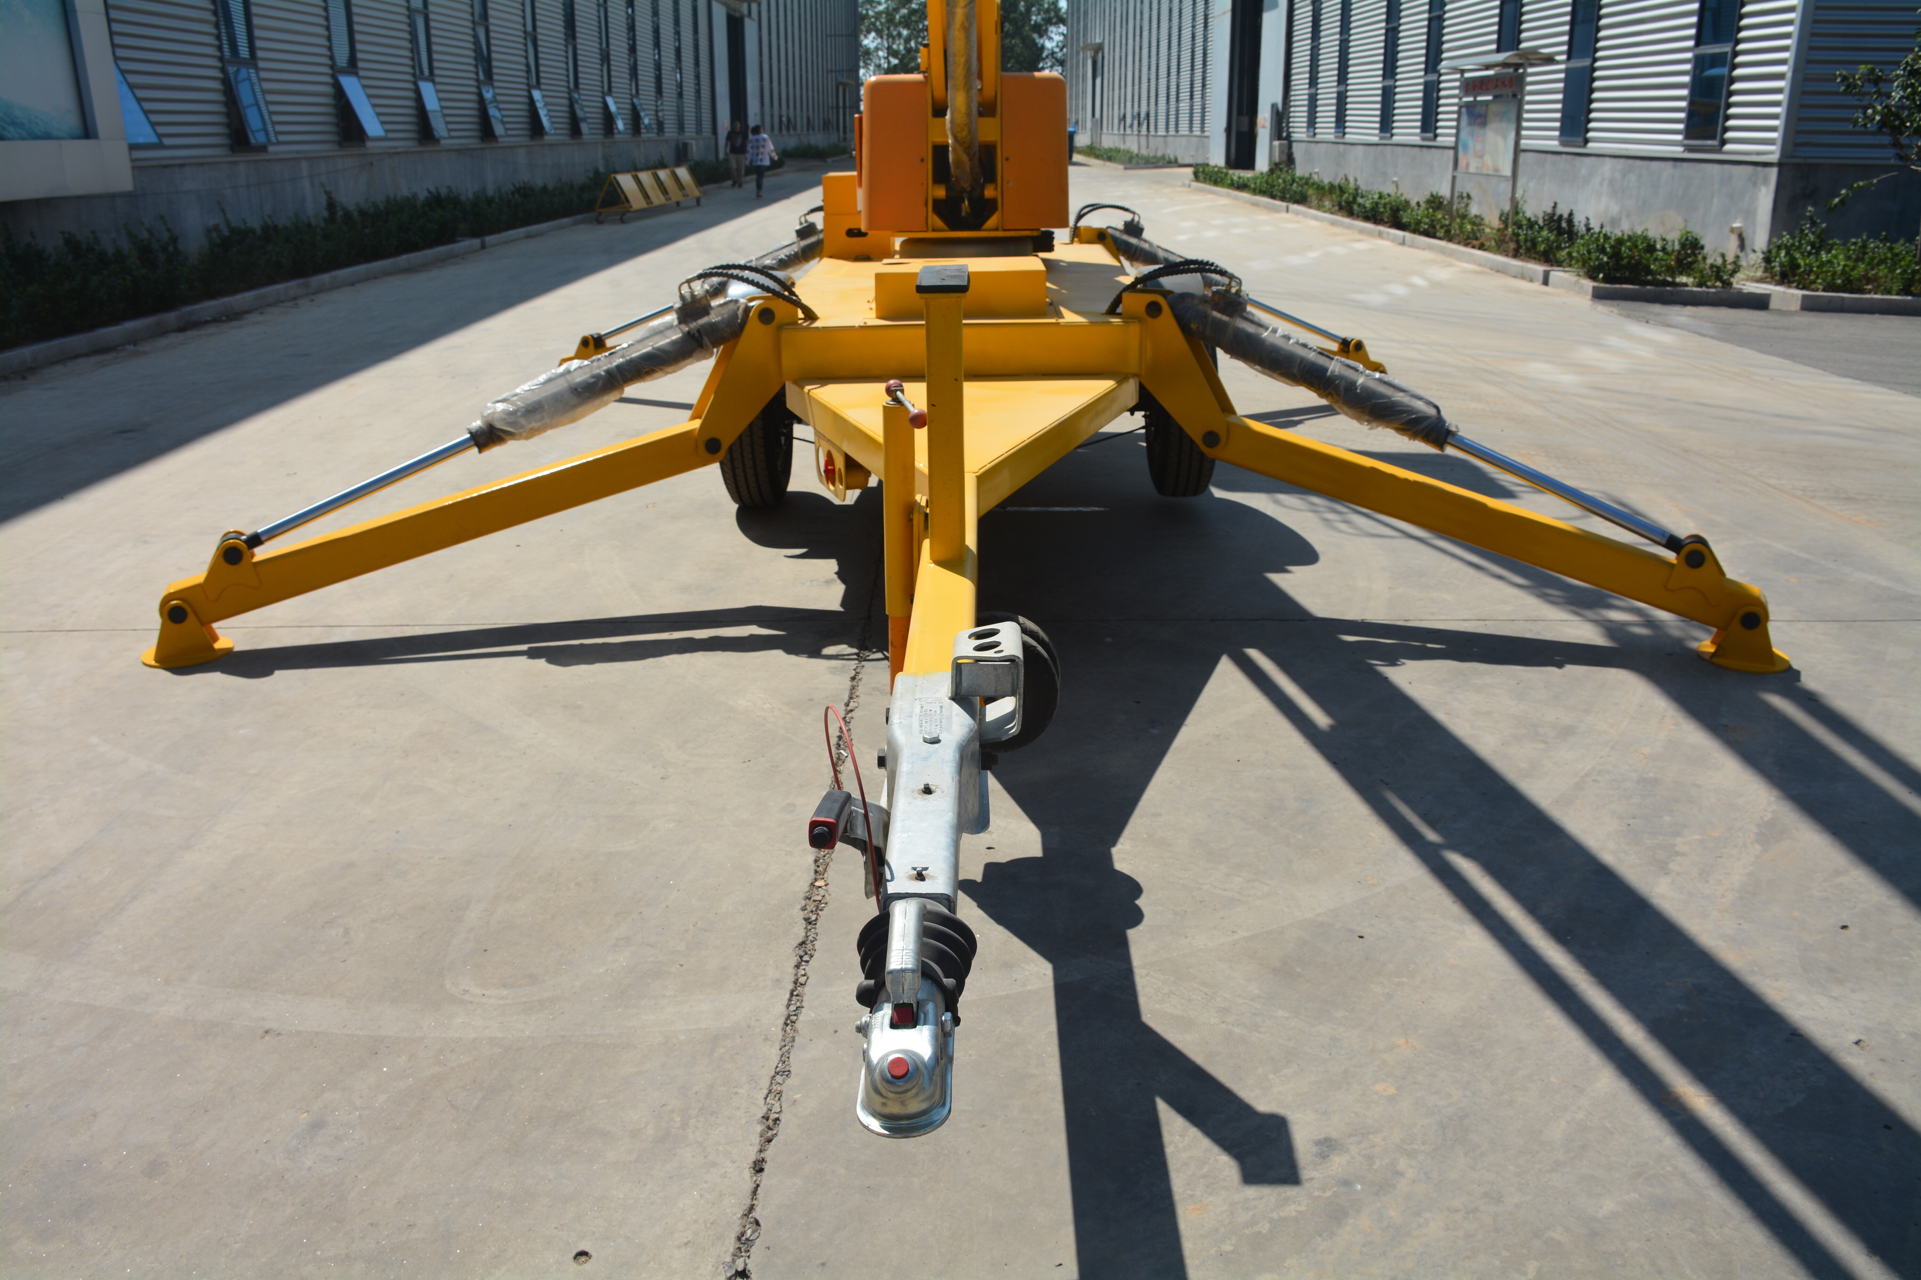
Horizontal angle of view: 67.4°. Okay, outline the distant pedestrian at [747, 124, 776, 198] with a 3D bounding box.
[{"bbox_3d":[-4.640,-11.078,33.338,0.620,1.590,0.380,-2,20,-6],"label":"distant pedestrian"}]

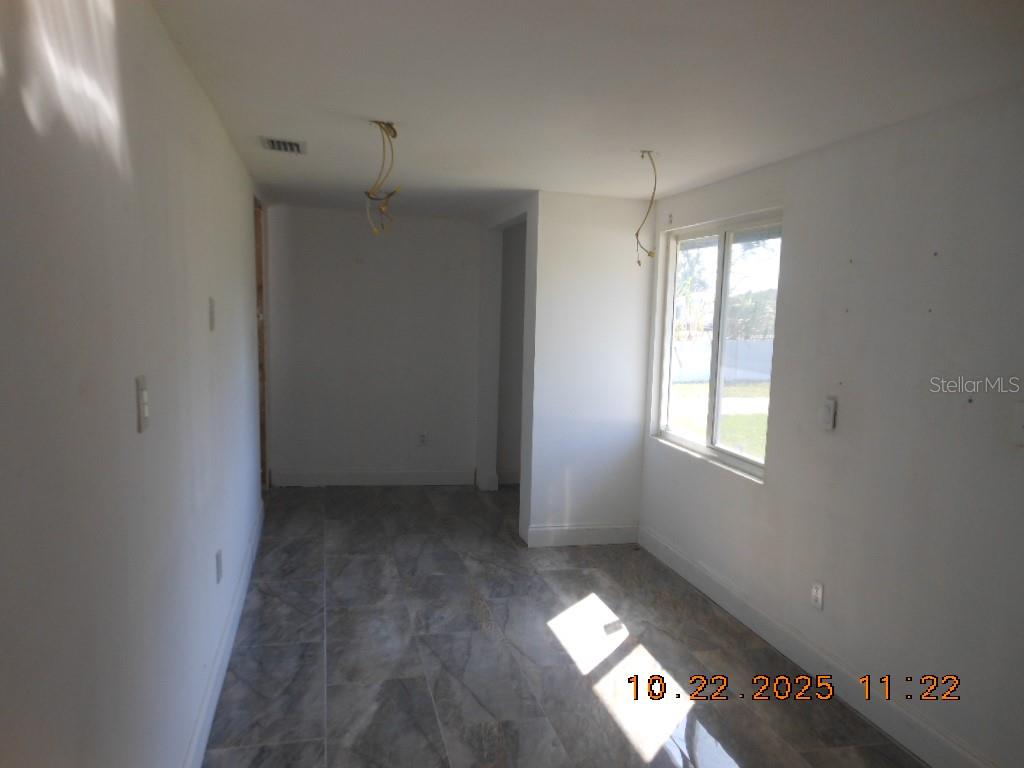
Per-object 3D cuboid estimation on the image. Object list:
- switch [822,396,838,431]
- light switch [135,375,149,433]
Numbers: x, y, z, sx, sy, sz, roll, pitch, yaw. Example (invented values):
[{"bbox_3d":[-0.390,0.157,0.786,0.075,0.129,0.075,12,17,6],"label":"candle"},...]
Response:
[{"bbox_3d":[1.414,0.139,3.303,0.015,0.135,0.085,0,6,-14],"label":"switch"},{"bbox_3d":[-0.808,0.044,1.619,0.012,0.122,0.075,0,6,-14],"label":"light switch"}]

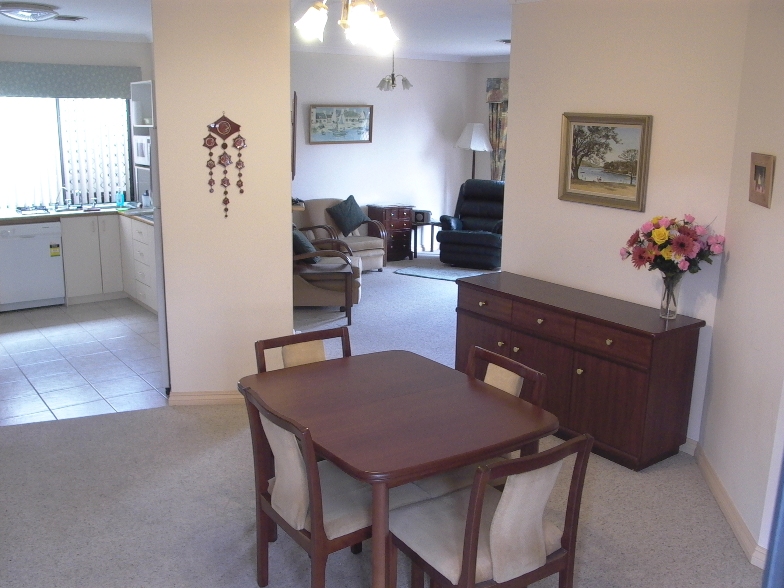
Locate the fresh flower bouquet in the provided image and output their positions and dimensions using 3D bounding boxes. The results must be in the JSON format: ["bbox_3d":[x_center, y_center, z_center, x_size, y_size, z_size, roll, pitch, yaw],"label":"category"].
[{"bbox_3d":[1.548,-0.133,4.145,0.430,0.570,0.530,-9,16,-35],"label":"fresh flower bouquet"}]

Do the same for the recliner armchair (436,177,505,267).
[{"bbox_3d":[1.205,-0.901,9.575,0.860,1.030,0.910,7,15,24],"label":"recliner armchair"}]

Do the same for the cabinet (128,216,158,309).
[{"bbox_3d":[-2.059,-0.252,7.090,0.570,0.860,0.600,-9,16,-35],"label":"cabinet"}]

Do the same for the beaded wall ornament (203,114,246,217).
[{"bbox_3d":[-0.996,-0.764,4.454,0.262,0.615,0.025,0,13,-6],"label":"beaded wall ornament"}]

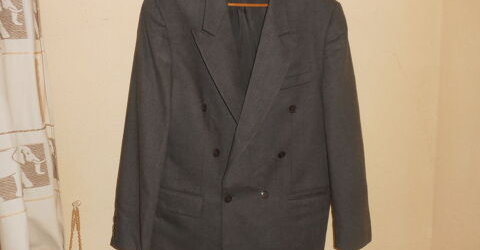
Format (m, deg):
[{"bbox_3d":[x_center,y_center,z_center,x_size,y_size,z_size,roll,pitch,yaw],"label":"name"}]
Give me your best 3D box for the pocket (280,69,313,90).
[{"bbox_3d":[0.139,-0.112,0.850,0.080,0.045,0.015,-1,5,-8],"label":"pocket"}]

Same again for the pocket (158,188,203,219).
[{"bbox_3d":[-0.153,0.195,0.870,0.130,0.068,0.020,4,5,2],"label":"pocket"}]

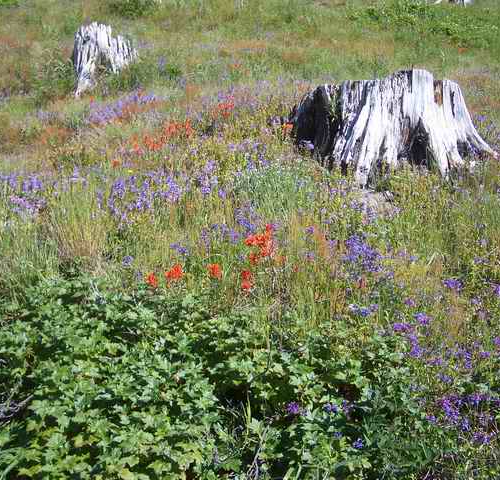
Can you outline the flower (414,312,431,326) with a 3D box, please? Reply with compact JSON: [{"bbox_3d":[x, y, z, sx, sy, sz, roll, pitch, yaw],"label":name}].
[{"bbox_3d":[0.626,0.289,2.350,0.055,0.049,0.052,2,9,15],"label":"flower"}]

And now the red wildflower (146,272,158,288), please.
[{"bbox_3d":[-0.407,0.169,2.700,0.048,0.065,0.050,-1,9,-9],"label":"red wildflower"}]

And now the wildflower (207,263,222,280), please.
[{"bbox_3d":[-0.151,0.134,2.750,0.065,0.074,0.060,-1,9,-3],"label":"wildflower"}]

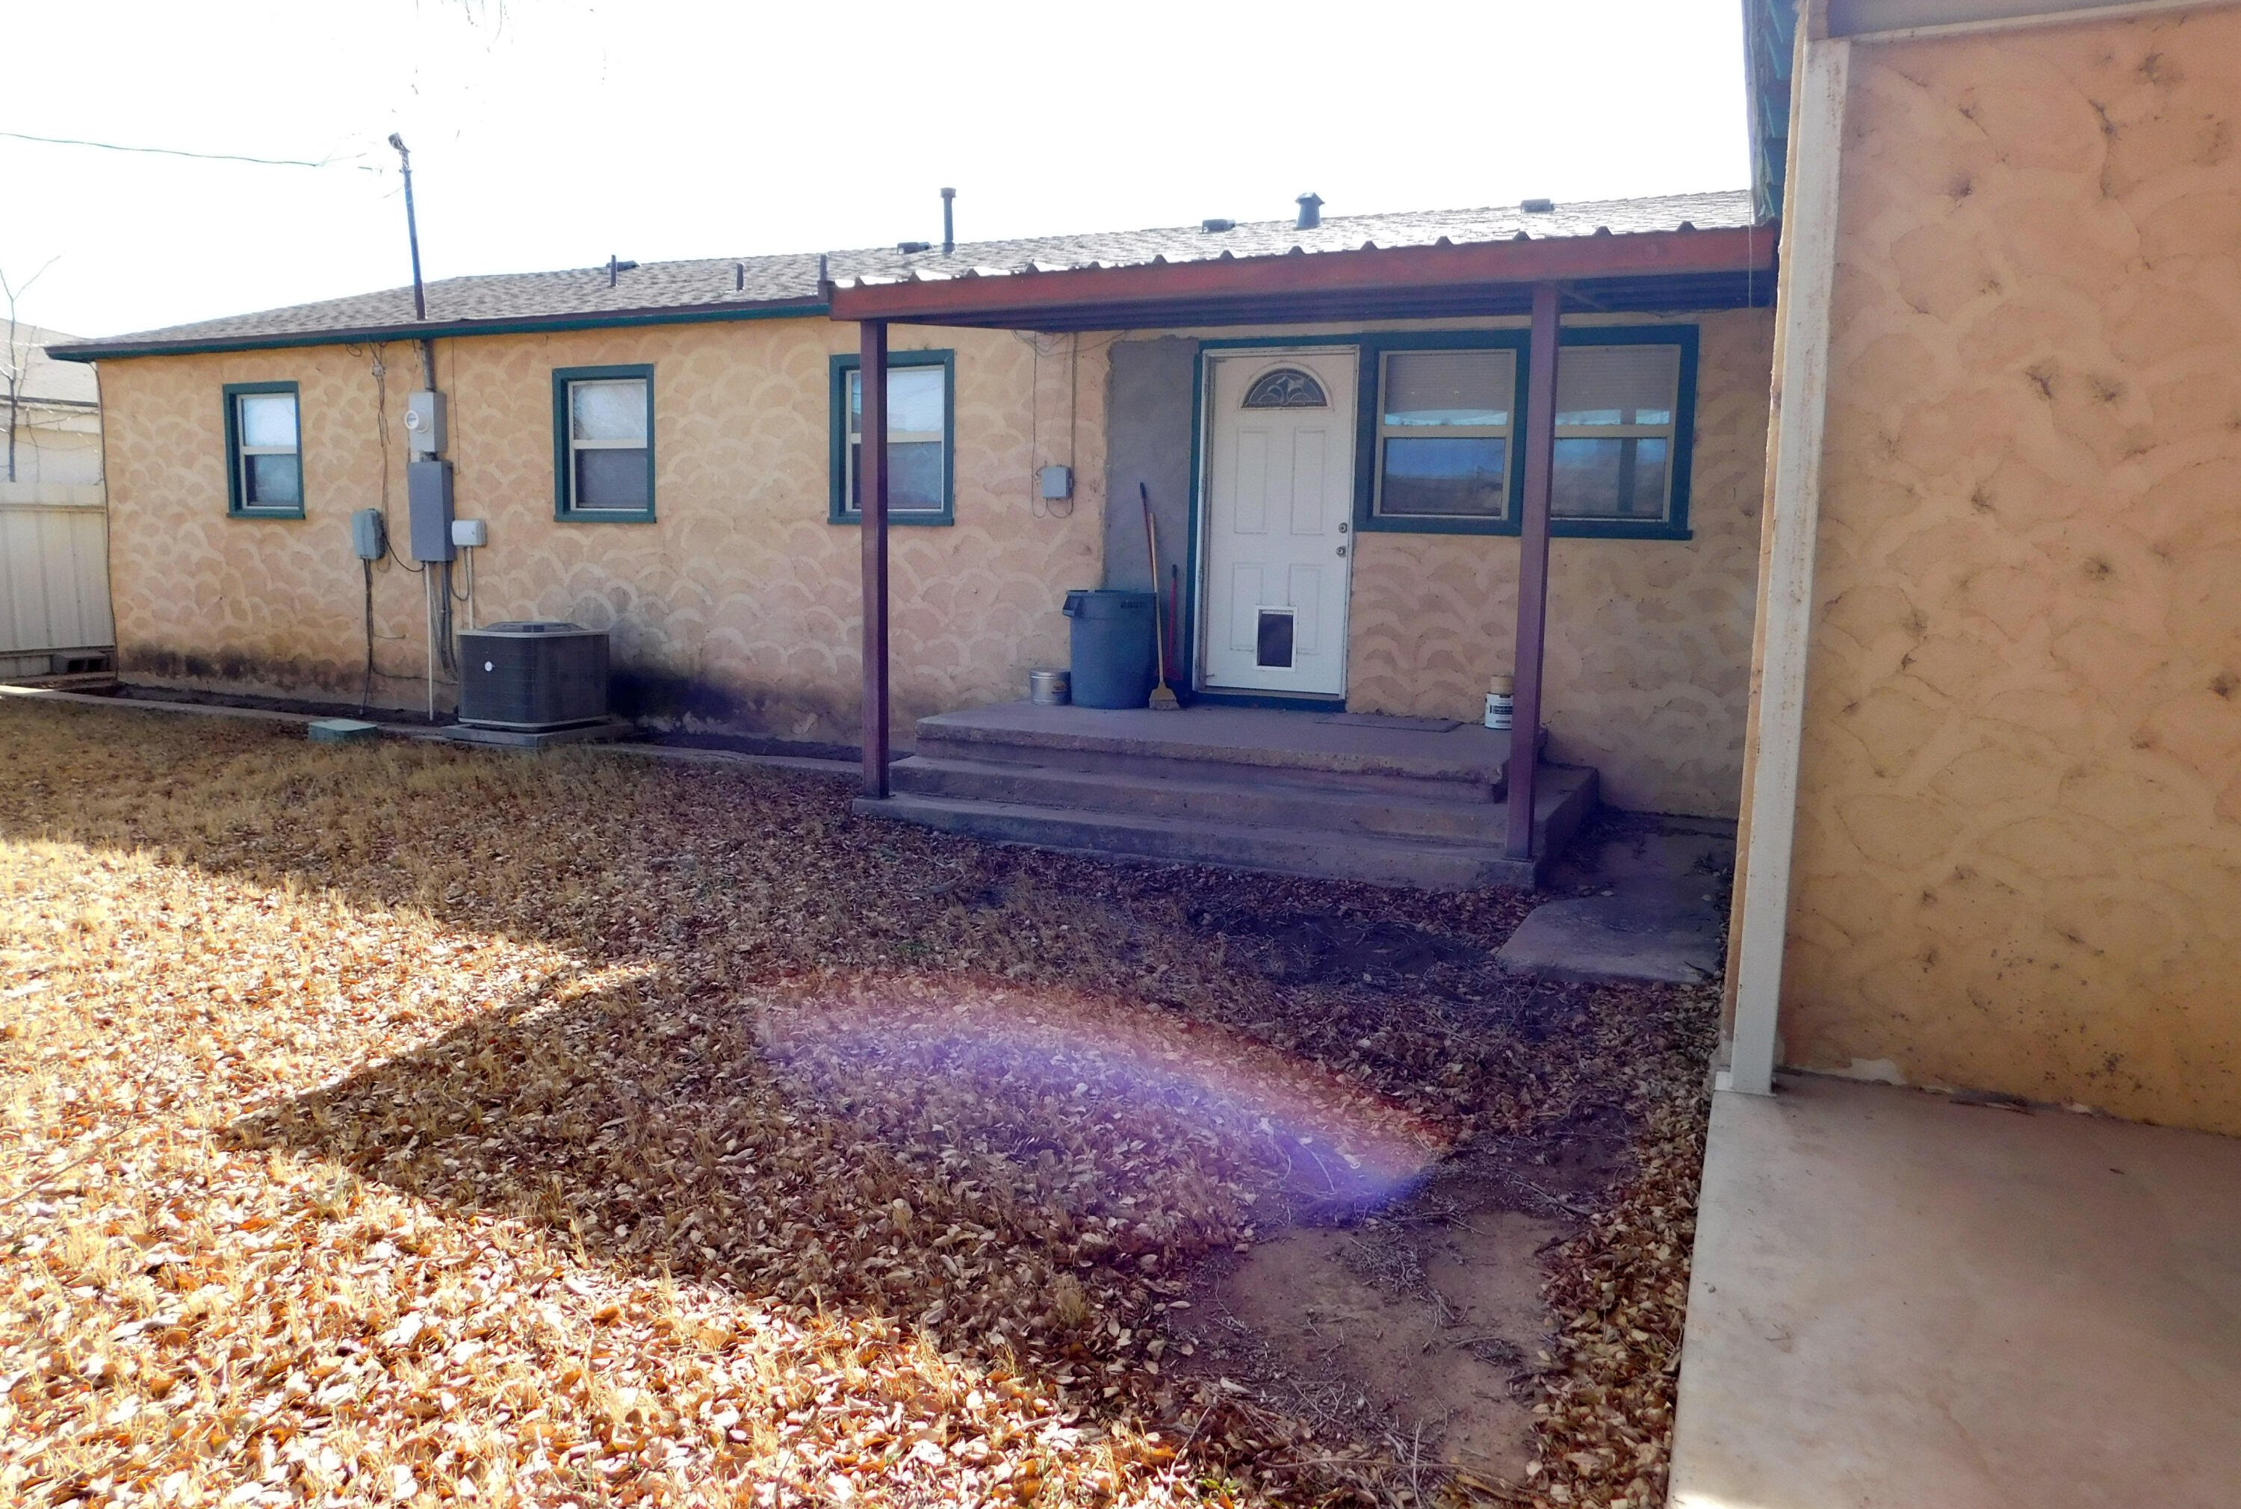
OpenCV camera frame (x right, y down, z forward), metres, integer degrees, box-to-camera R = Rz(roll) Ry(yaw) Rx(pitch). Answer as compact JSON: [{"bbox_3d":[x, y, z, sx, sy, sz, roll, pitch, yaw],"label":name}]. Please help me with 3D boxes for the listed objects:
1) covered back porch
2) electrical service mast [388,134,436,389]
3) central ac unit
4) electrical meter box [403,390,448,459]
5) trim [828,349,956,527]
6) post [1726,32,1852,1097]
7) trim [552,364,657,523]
[{"bbox_3d":[0.983,-1.077,7.759,4.350,2.860,2.390,4,8,23],"label":"covered back porch"},{"bbox_3d":[-5.455,-3.780,11.469,0.180,1.892,0.160,0,9,24],"label":"electrical service mast"},{"bbox_3d":[-4.142,-0.574,10.524,0.720,0.715,0.730,4,8,23],"label":"central ac unit"},{"bbox_3d":[-5.446,-2.594,11.622,0.270,0.465,0.220,4,8,23],"label":"electrical meter box"},{"bbox_3d":[-1.526,-2.125,10.074,0.980,1.145,0.100,4,8,23],"label":"trim"},{"bbox_3d":[1.589,-0.391,3.537,0.090,2.454,0.090,4,8,23],"label":"post"},{"bbox_3d":[-3.795,-2.288,11.059,0.980,1.140,0.100,4,8,23],"label":"trim"}]

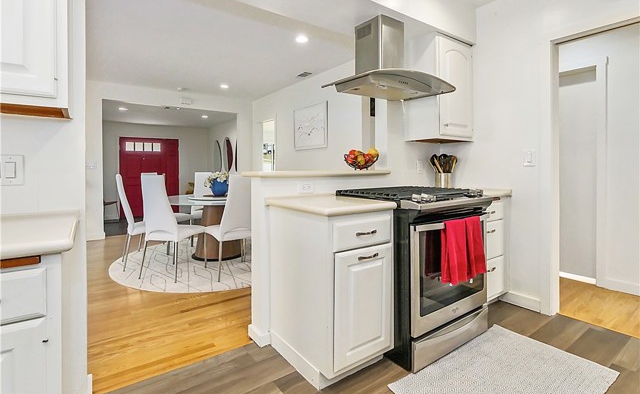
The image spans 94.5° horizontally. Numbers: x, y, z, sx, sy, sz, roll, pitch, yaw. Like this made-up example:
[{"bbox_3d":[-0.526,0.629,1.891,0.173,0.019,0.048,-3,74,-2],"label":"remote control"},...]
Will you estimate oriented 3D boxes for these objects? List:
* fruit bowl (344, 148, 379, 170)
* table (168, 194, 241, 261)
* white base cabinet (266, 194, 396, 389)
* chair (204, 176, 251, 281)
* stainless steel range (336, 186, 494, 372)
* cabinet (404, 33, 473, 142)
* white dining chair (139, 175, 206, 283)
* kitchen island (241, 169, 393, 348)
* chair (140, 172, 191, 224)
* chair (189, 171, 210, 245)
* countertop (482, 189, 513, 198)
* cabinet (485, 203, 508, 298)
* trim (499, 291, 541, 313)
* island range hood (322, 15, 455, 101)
[{"bbox_3d":[0.347,-0.317,2.468,0.281,0.184,0.265,0,4,0],"label":"fruit bowl"},{"bbox_3d":[-1.297,0.347,3.740,1.360,0.740,1.360,0,4,0],"label":"table"},{"bbox_3d":[0.056,0.490,1.790,0.490,0.933,0.622,-3,5,-36],"label":"white base cabinet"},{"bbox_3d":[-0.926,0.288,3.172,0.459,1.040,0.571,-2,4,-33],"label":"chair"},{"bbox_3d":[0.622,0.422,2.038,0.770,0.930,0.700,-3,5,-36],"label":"stainless steel range"},{"bbox_3d":[1.076,-0.913,2.657,0.561,0.816,0.311,-3,5,-36],"label":"cabinet"},{"bbox_3d":[-1.505,0.283,3.021,0.440,1.000,0.530,1,4,16],"label":"white dining chair"},{"bbox_3d":[0.031,0.337,2.204,1.160,1.067,0.310,-3,5,-36],"label":"kitchen island"},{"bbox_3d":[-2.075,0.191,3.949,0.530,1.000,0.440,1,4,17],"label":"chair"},{"bbox_3d":[-1.703,0.152,4.447,0.459,1.040,0.571,-2,4,-33],"label":"chair"},{"bbox_3d":[1.133,-0.049,2.448,0.550,0.042,0.610,-3,5,-36],"label":"countertop"},{"bbox_3d":[1.125,0.407,2.458,0.540,0.875,0.580,-3,5,-36],"label":"cabinet"},{"bbox_3d":[1.620,0.840,2.409,0.016,0.097,0.316,-3,5,-36],"label":"trim"},{"bbox_3d":[0.512,-1.015,2.091,0.806,0.510,0.530,-3,5,-36],"label":"island range hood"}]

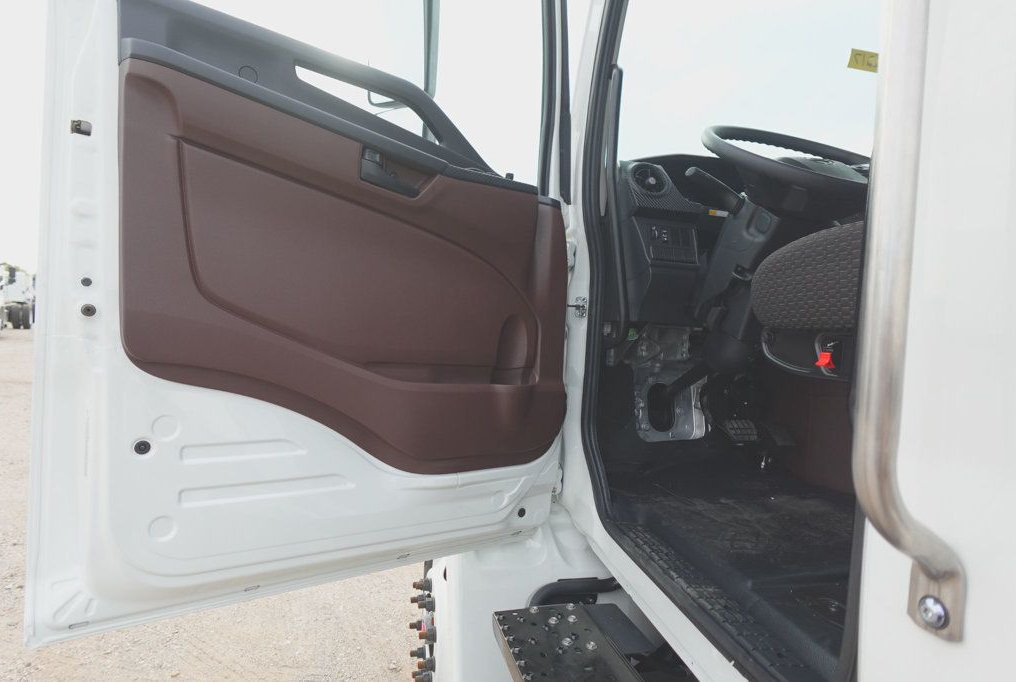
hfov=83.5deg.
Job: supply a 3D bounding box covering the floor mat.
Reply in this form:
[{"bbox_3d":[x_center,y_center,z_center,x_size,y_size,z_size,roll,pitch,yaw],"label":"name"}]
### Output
[{"bbox_3d":[0.499,0.349,1.069,0.620,0.070,1.000,3,3,-12],"label":"floor mat"}]

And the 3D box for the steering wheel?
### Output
[{"bbox_3d":[0.656,-0.381,1.280,0.450,0.090,0.450,4,33,-12],"label":"steering wheel"}]

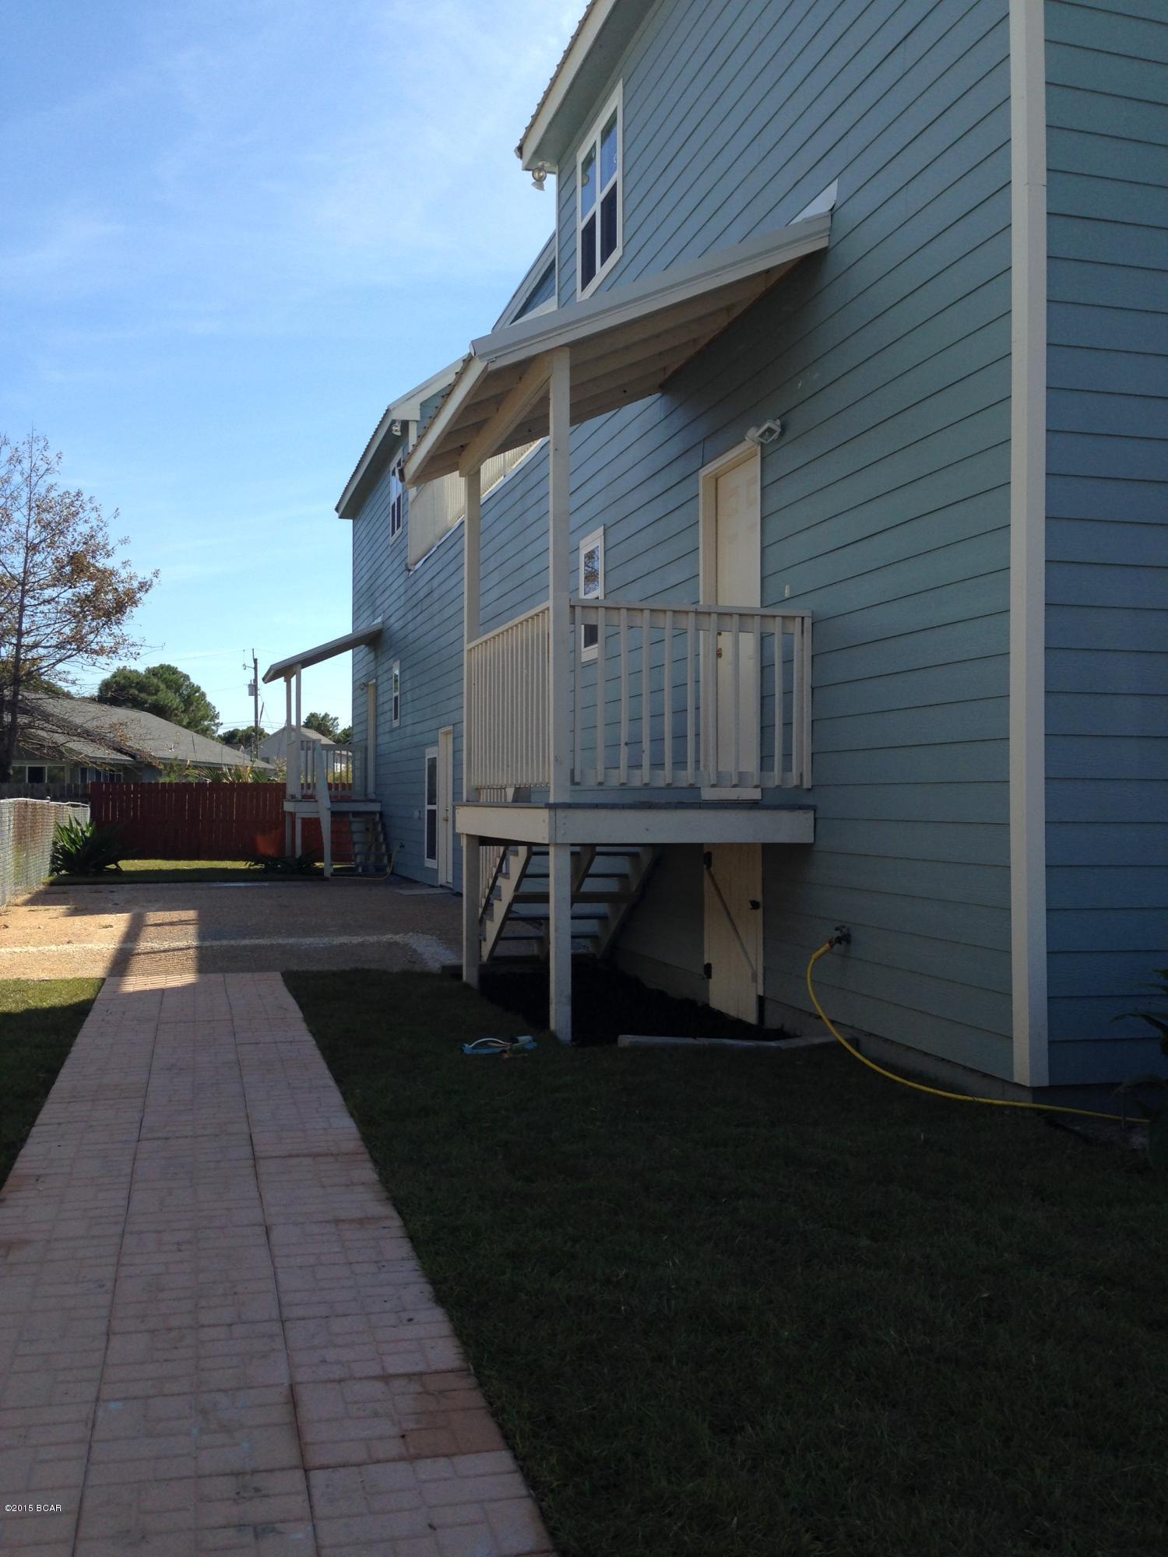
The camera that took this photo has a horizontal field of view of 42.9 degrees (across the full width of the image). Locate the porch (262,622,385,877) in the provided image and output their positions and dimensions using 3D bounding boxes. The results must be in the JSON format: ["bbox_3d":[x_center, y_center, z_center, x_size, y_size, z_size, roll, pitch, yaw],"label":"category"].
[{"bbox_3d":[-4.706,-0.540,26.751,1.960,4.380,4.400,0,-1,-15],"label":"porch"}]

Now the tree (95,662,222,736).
[{"bbox_3d":[-19.524,-1.575,68.039,6.000,7.600,6.000,0,-1,-15],"label":"tree"}]

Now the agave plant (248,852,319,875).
[{"bbox_3d":[-5.226,1.392,25.668,1.300,0.480,1.300,0,-1,-15],"label":"agave plant"}]

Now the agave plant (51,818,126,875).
[{"bbox_3d":[-8.793,1.129,26.279,1.350,1.030,1.350,0,-1,-15],"label":"agave plant"}]

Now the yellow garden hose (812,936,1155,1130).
[{"bbox_3d":[1.569,1.077,6.665,0.600,0.550,2.350,0,-1,-15],"label":"yellow garden hose"}]

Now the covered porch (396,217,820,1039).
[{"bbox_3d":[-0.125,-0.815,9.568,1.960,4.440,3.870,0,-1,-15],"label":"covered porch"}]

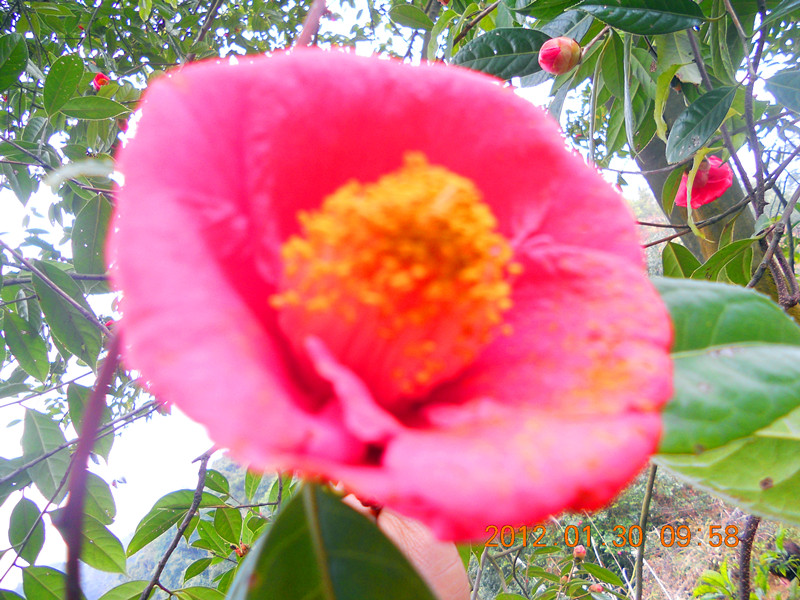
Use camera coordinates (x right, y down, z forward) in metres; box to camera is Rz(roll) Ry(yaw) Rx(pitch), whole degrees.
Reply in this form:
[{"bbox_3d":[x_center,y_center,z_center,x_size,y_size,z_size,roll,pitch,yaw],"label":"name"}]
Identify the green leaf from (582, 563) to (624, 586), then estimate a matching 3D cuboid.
[{"bbox_3d":[0.294,0.396,0.900,0.064,0.025,0.008,28,-50,9],"label":"green leaf"}]

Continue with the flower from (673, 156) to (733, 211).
[{"bbox_3d":[0.306,-0.120,0.630,0.056,0.050,0.042,-5,-42,19],"label":"flower"}]

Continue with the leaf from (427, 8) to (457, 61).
[{"bbox_3d":[0.049,-0.297,0.700,0.015,0.077,0.025,35,-18,-30],"label":"leaf"}]

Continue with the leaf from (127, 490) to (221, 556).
[{"bbox_3d":[-0.191,0.183,0.520,0.085,0.018,0.038,-26,-48,-7],"label":"leaf"}]

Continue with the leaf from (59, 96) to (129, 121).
[{"bbox_3d":[-0.367,-0.231,0.750,0.078,0.009,0.036,3,-41,-7],"label":"leaf"}]

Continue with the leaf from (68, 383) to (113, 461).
[{"bbox_3d":[-0.323,0.127,0.650,0.040,0.094,0.010,-37,-13,21],"label":"leaf"}]

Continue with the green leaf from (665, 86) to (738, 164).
[{"bbox_3d":[0.282,-0.163,0.580,0.040,0.110,0.010,38,-12,30],"label":"green leaf"}]

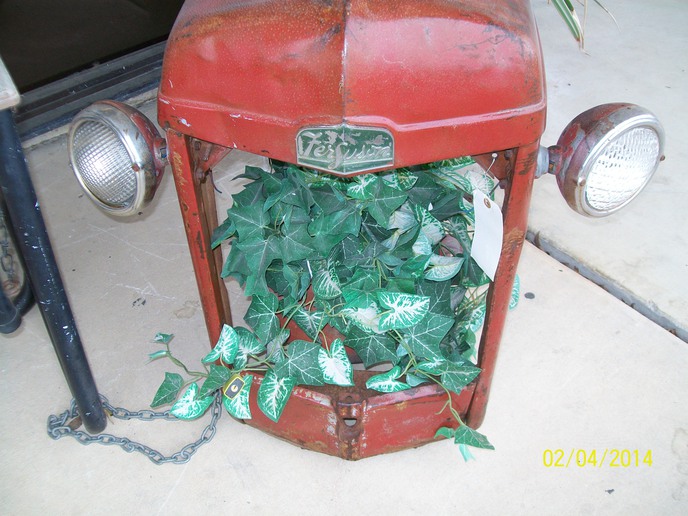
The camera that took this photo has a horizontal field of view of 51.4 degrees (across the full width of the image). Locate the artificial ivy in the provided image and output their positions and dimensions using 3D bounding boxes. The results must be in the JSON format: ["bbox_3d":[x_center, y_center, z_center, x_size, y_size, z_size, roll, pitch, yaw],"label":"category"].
[{"bbox_3d":[-0.024,0.055,1.212,0.620,0.520,0.400,1,44,2],"label":"artificial ivy"}]

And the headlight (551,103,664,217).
[{"bbox_3d":[0.323,-0.129,0.912,0.143,0.143,0.103,-21,42,-20],"label":"headlight"}]

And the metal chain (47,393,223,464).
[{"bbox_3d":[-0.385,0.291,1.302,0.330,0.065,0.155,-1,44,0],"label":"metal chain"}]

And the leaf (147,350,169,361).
[{"bbox_3d":[-0.319,0.167,1.223,0.037,0.015,0.022,-17,46,-16],"label":"leaf"}]

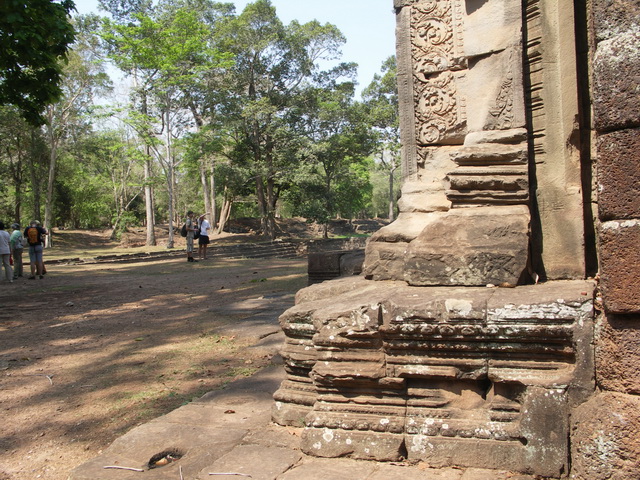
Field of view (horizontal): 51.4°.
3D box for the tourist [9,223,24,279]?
[{"bbox_3d":[-9.028,0.327,19.800,0.470,1.650,0.380,-2,3,27],"label":"tourist"}]

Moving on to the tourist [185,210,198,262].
[{"bbox_3d":[-4.440,-0.121,23.000,0.520,1.730,0.480,-2,3,16],"label":"tourist"}]

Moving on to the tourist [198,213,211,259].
[{"bbox_3d":[-4.095,-0.124,23.600,0.500,1.680,0.400,-2,3,9],"label":"tourist"}]

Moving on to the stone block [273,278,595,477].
[{"bbox_3d":[0.663,0.776,4.302,2.090,0.920,1.150,-2,3,21],"label":"stone block"}]

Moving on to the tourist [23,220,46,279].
[{"bbox_3d":[-8.478,0.292,19.800,0.600,1.710,0.450,-3,3,6],"label":"tourist"}]

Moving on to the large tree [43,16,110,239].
[{"bbox_3d":[-14.999,-6.807,41.000,4.600,14.300,4.600,-3,3,0],"label":"large tree"}]

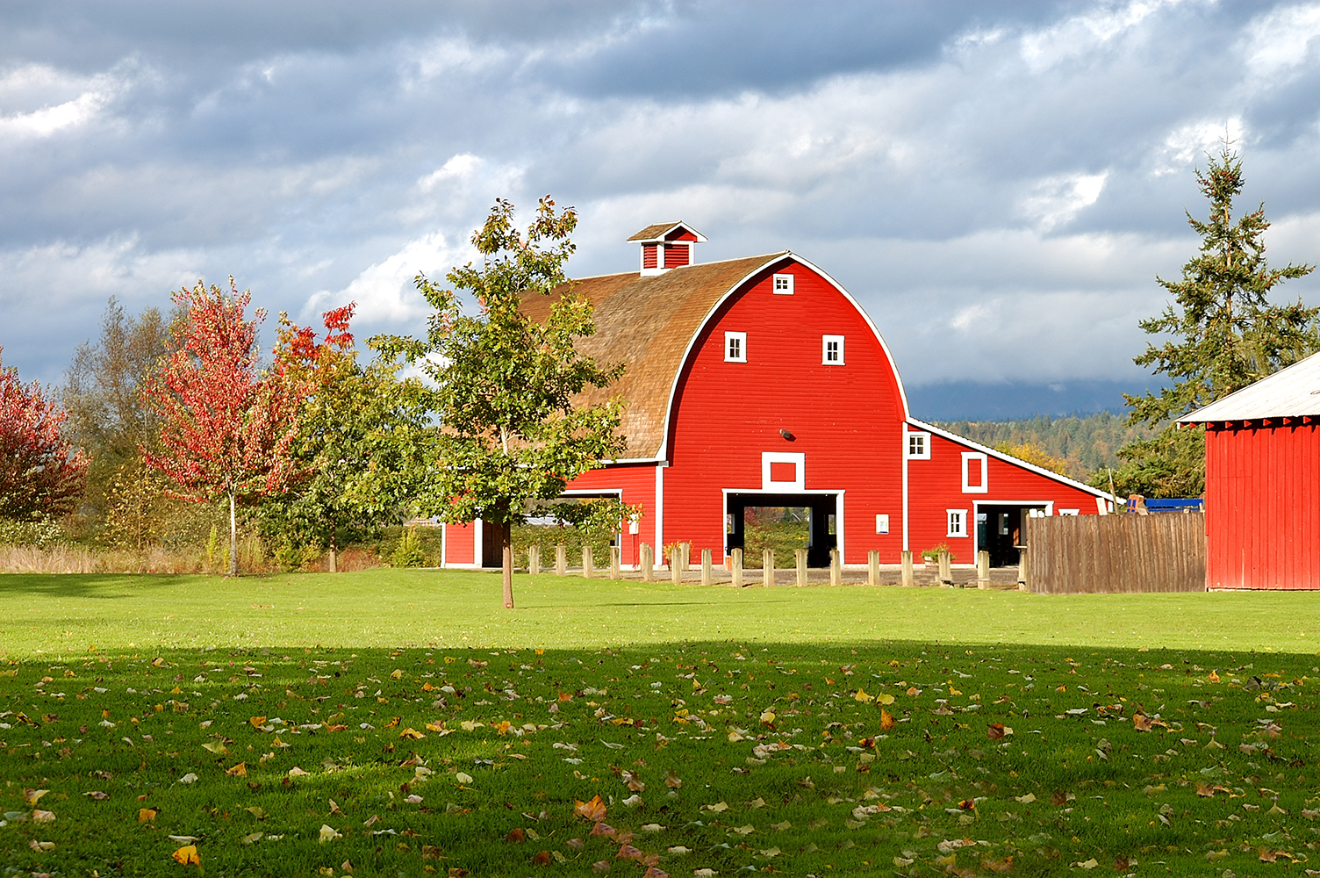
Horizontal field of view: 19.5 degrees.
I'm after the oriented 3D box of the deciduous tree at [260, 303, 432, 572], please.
[{"bbox_3d":[-9.974,-0.059,122.124,5.400,8.579,5.200,0,-2,0],"label":"deciduous tree"}]

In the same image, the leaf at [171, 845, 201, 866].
[{"bbox_3d":[-2.035,1.785,16.500,0.128,0.085,0.085,0,-2,0],"label":"leaf"}]

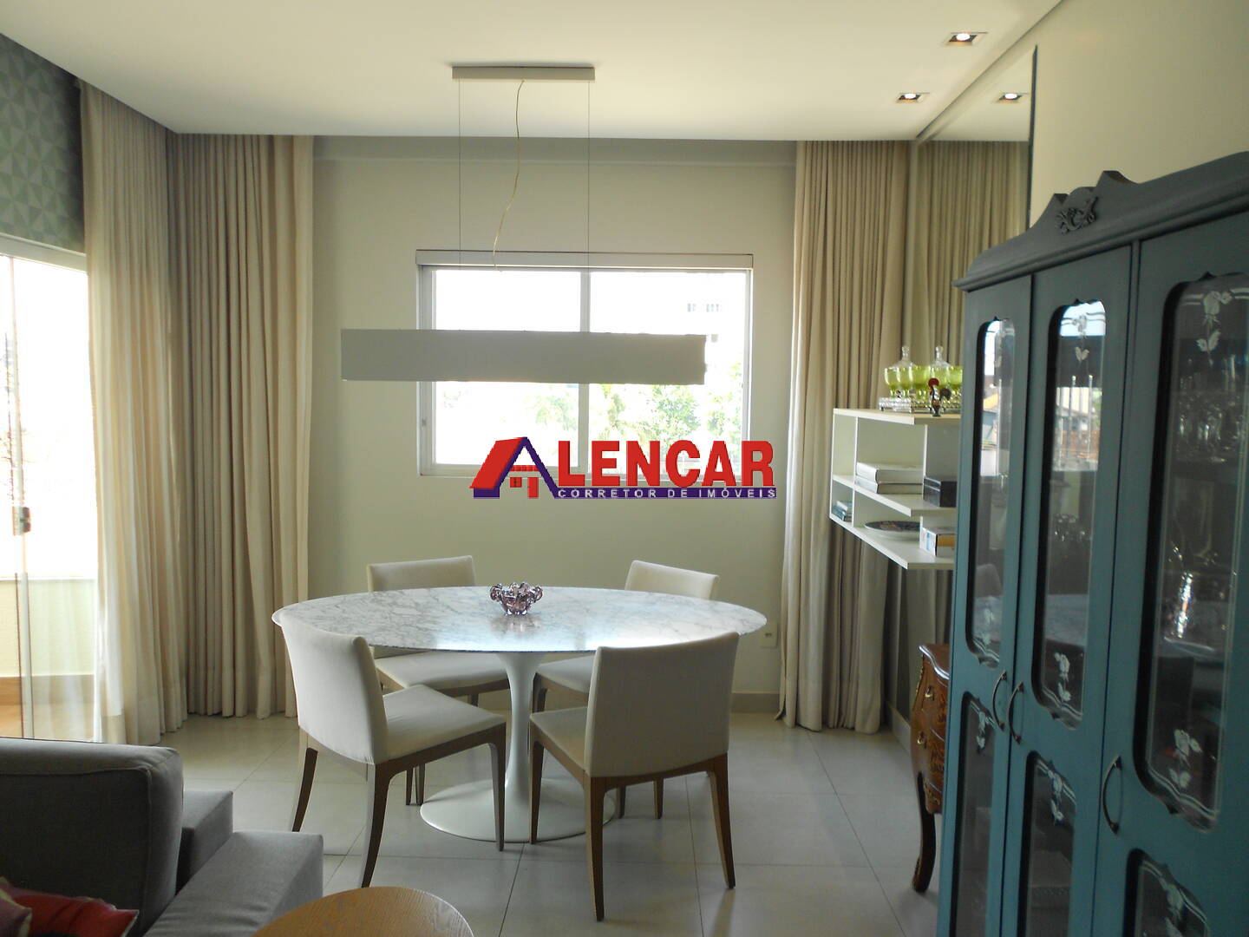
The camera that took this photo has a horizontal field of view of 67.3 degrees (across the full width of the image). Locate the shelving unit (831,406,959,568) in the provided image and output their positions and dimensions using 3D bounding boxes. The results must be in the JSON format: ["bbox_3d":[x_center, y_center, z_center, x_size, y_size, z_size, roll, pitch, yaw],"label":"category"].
[{"bbox_3d":[1.129,0.035,3.685,0.364,0.506,1.265,1,4,1],"label":"shelving unit"}]

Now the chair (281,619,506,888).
[{"bbox_3d":[-0.784,0.898,3.180,0.506,0.829,0.575,5,6,43],"label":"chair"}]

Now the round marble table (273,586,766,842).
[{"bbox_3d":[-0.390,0.917,3.517,1.820,0.752,1.027,1,4,1],"label":"round marble table"}]

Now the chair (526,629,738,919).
[{"bbox_3d":[0.029,0.914,3.119,0.506,0.829,0.575,-1,5,-25],"label":"chair"}]

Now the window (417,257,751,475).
[{"bbox_3d":[-0.202,-0.500,4.665,1.653,1.103,0.100,1,4,1],"label":"window"}]

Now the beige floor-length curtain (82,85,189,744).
[{"bbox_3d":[-2.140,-0.171,4.138,0.189,2.778,0.675,1,4,1],"label":"beige floor-length curtain"}]

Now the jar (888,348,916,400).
[{"bbox_3d":[1.239,-0.416,4.173,0.119,0.246,0.119,1,4,1],"label":"jar"}]

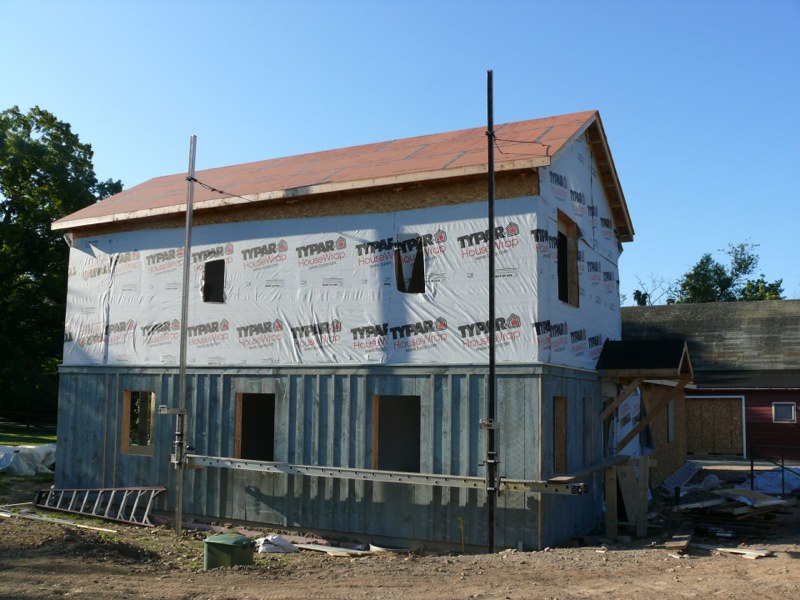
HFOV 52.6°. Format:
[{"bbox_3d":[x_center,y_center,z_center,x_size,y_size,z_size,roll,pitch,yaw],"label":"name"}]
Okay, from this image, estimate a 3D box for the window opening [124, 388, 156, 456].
[{"bbox_3d":[-5.058,2.411,15.866,0.840,1.230,0.170,-3,-8,28],"label":"window opening"}]

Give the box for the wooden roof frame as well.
[{"bbox_3d":[-1.229,-2.331,17.481,11.073,1.895,5.827,-3,-8,28],"label":"wooden roof frame"}]

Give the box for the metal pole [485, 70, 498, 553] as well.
[{"bbox_3d":[1.348,0.063,11.950,0.085,7.230,0.085,-3,-9,28],"label":"metal pole"}]

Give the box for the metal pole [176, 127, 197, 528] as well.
[{"bbox_3d":[-3.870,0.527,14.679,0.100,7.307,0.100,-4,-9,28],"label":"metal pole"}]

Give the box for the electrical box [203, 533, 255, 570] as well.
[{"bbox_3d":[-2.317,3.386,10.983,0.520,0.465,0.460,-3,-8,28],"label":"electrical box"}]

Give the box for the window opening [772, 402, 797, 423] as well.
[{"bbox_3d":[14.274,4.187,30.026,0.805,0.760,0.100,-3,-8,28],"label":"window opening"}]

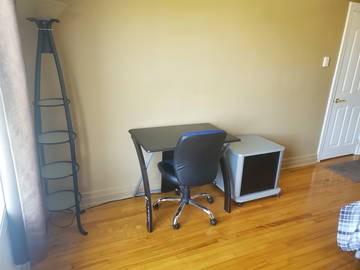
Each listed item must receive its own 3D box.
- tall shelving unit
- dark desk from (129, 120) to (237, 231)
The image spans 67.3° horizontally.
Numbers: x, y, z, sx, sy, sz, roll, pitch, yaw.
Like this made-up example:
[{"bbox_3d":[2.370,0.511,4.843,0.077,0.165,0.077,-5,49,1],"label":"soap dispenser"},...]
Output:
[{"bbox_3d":[-0.961,0.005,2.088,0.345,1.670,0.355,-6,19,-25],"label":"tall shelving unit"},{"bbox_3d":[0.018,0.362,2.620,0.885,0.746,0.600,-6,19,-25],"label":"dark desk"}]

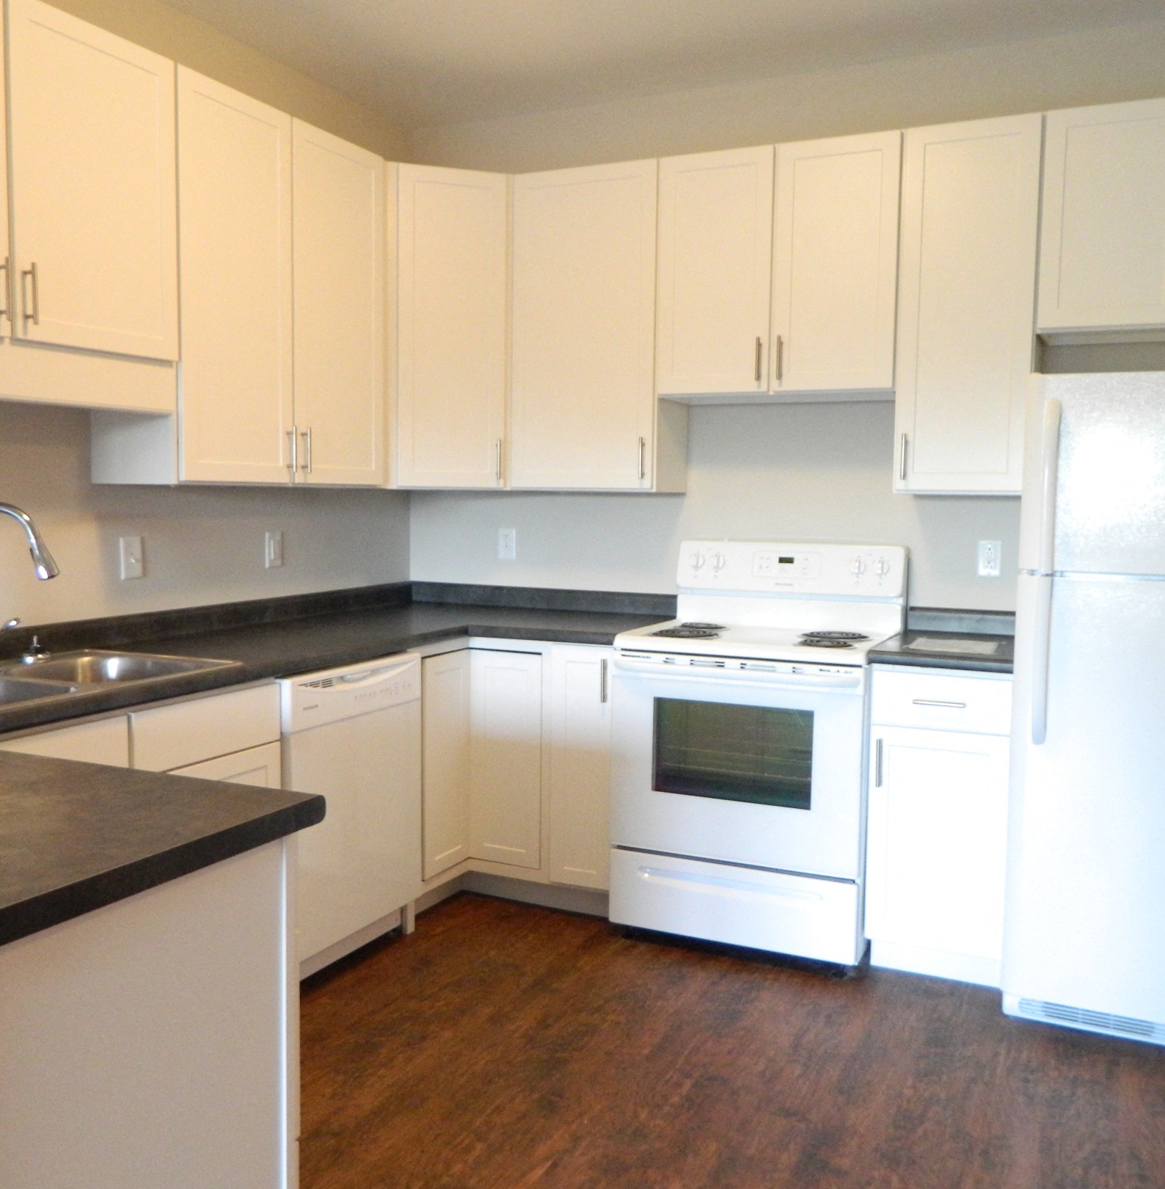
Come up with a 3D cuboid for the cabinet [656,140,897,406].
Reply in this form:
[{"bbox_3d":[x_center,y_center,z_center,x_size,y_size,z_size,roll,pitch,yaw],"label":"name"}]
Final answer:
[{"bbox_3d":[0.655,-1.011,3.683,0.764,0.752,0.326,3,5,24],"label":"cabinet"}]

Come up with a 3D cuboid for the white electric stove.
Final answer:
[{"bbox_3d":[0.561,0.446,3.641,0.766,1.198,0.663,3,5,24],"label":"white electric stove"}]

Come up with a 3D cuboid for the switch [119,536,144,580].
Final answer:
[{"bbox_3d":[-1.270,-0.103,3.239,0.010,0.118,0.075,3,5,24],"label":"switch"}]

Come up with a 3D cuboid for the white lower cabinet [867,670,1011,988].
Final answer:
[{"bbox_3d":[1.100,0.628,3.441,0.384,0.882,0.632,3,5,24],"label":"white lower cabinet"}]

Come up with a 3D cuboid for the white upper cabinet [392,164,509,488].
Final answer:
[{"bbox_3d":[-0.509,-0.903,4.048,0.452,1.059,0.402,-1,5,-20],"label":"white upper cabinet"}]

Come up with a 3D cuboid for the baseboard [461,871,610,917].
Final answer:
[{"bbox_3d":[-0.154,0.971,3.783,0.562,0.112,0.018,3,5,24],"label":"baseboard"}]

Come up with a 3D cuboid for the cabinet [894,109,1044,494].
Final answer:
[{"bbox_3d":[1.176,-0.833,3.458,0.387,1.057,0.326,3,5,24],"label":"cabinet"}]

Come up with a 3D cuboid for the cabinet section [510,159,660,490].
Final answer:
[{"bbox_3d":[0.059,-0.876,3.902,0.533,1.041,0.318,3,5,25],"label":"cabinet section"}]

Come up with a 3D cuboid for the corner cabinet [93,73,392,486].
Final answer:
[{"bbox_3d":[-0.983,-0.853,3.405,0.326,1.057,0.913,3,5,24],"label":"corner cabinet"}]

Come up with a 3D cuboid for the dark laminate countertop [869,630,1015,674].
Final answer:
[{"bbox_3d":[1.104,0.170,3.399,0.385,0.036,0.639,3,5,24],"label":"dark laminate countertop"}]

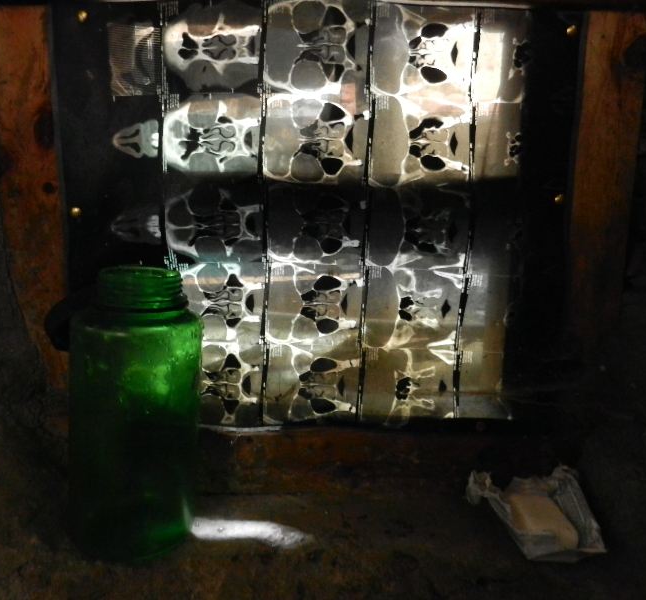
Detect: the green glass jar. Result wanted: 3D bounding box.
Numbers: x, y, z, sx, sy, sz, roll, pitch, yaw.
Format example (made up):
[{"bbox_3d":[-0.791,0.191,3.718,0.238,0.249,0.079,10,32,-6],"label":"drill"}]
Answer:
[{"bbox_3d":[-0.138,0.078,0.426,0.090,0.202,0.090,2,8,0],"label":"green glass jar"}]

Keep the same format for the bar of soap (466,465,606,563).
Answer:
[{"bbox_3d":[0.159,0.160,0.446,0.083,0.034,0.092,0,8,0],"label":"bar of soap"}]

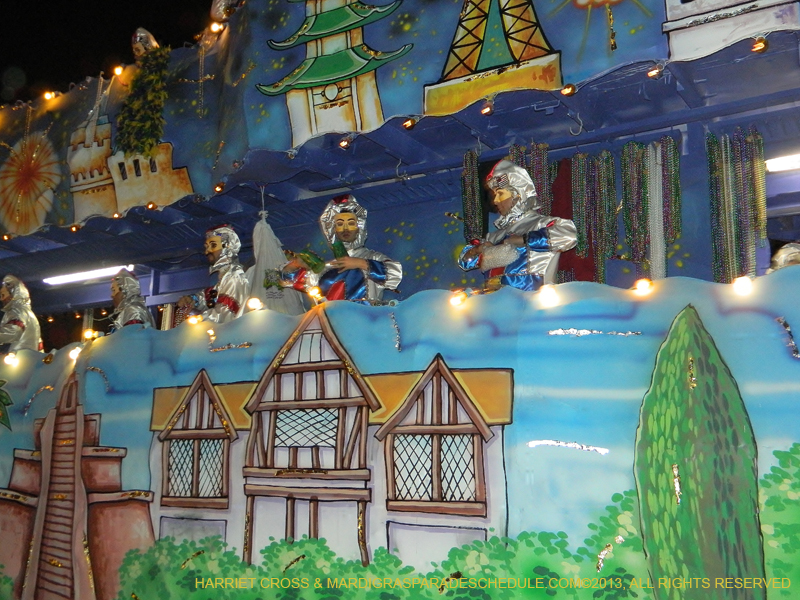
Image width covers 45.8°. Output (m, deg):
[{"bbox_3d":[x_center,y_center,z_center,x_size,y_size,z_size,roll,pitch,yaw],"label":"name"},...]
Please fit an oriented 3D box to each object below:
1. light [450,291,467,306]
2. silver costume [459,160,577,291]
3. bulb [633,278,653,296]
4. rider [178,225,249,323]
[{"bbox_3d":[0.309,-0.008,5.012,0.080,0.080,0.080,0,-9,0],"label":"light"},{"bbox_3d":[0.660,0.054,5.183,0.470,1.720,0.580,6,-11,-32],"label":"silver costume"},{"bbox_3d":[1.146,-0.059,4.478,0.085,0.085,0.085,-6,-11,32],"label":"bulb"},{"bbox_3d":[-1.301,0.322,6.472,0.480,1.720,0.520,5,-10,-26],"label":"rider"}]

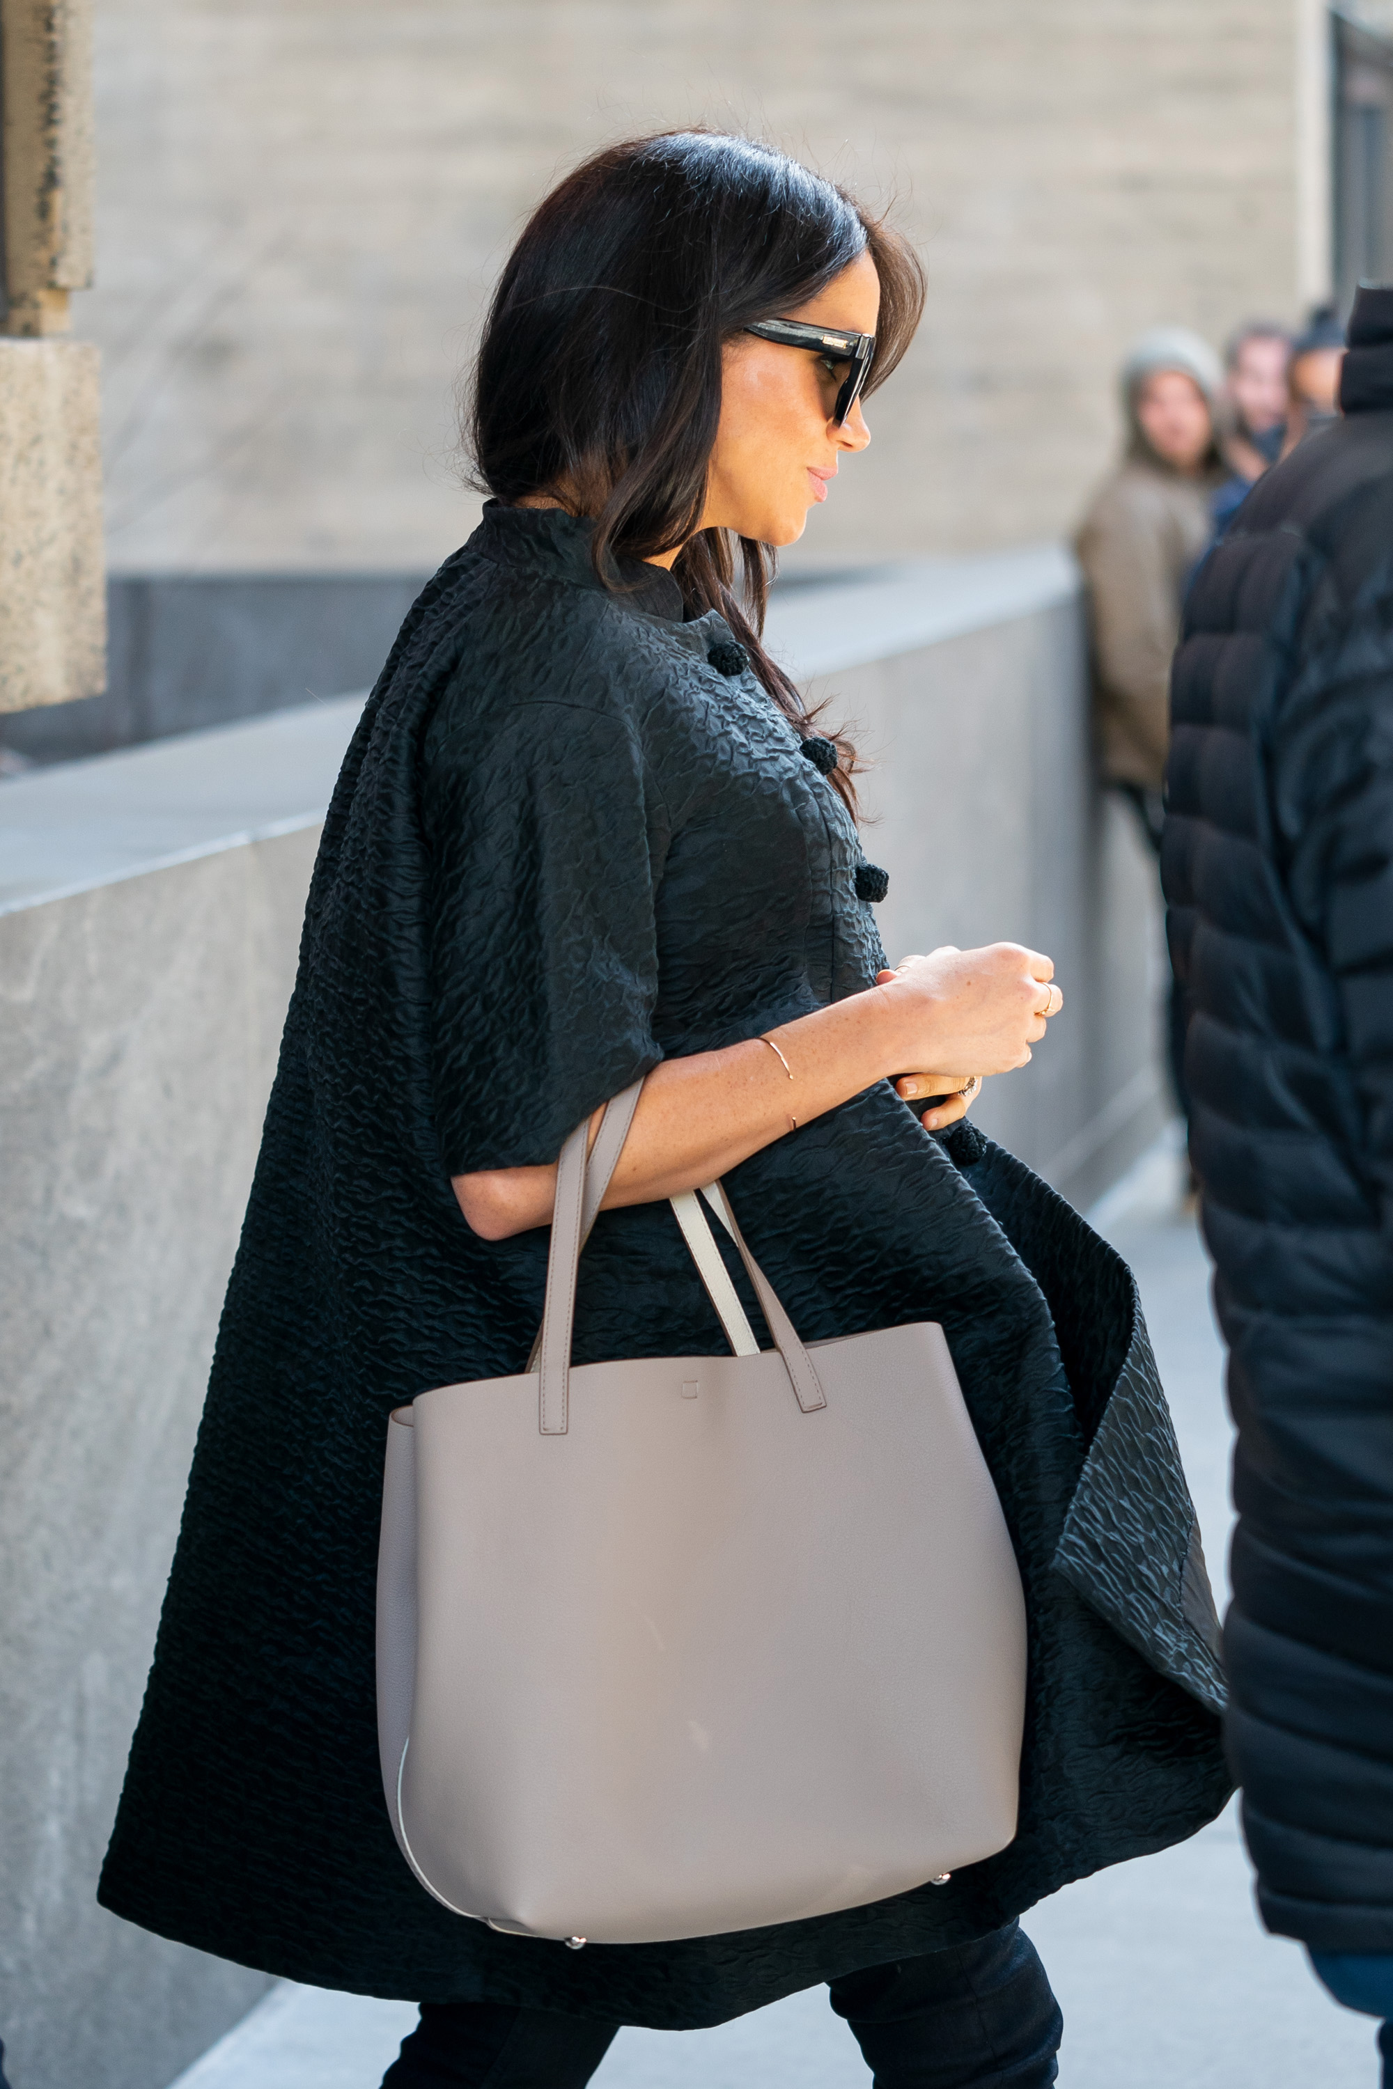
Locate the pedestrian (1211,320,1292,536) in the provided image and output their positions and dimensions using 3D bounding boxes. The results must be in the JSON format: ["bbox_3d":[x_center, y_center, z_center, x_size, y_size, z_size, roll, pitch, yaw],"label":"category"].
[{"bbox_3d":[1.174,-0.663,8.642,0.540,1.720,0.360,0,10,3],"label":"pedestrian"}]

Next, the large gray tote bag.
[{"bbox_3d":[0.004,0.233,2.180,0.325,0.440,0.145,-5,11,-17],"label":"large gray tote bag"}]

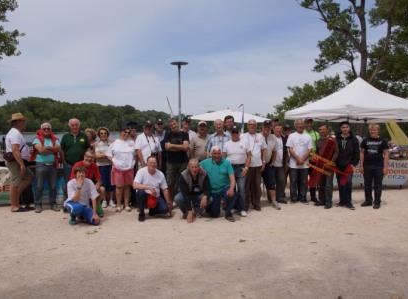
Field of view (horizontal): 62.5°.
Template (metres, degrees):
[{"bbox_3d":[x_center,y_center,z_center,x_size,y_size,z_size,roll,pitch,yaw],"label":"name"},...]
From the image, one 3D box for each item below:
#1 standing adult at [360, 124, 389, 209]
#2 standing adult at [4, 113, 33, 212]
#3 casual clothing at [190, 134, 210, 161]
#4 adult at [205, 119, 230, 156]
[{"bbox_3d":[3.348,0.321,6.581,0.560,1.660,0.360,1,4,11],"label":"standing adult"},{"bbox_3d":[-3.466,0.253,6.330,0.540,1.830,0.500,0,4,-3],"label":"standing adult"},{"bbox_3d":[-0.088,-0.043,7.358,0.500,0.614,0.300,0,3,0],"label":"casual clothing"},{"bbox_3d":[0.323,0.264,7.224,0.520,1.820,0.360,0,3,2],"label":"adult"}]

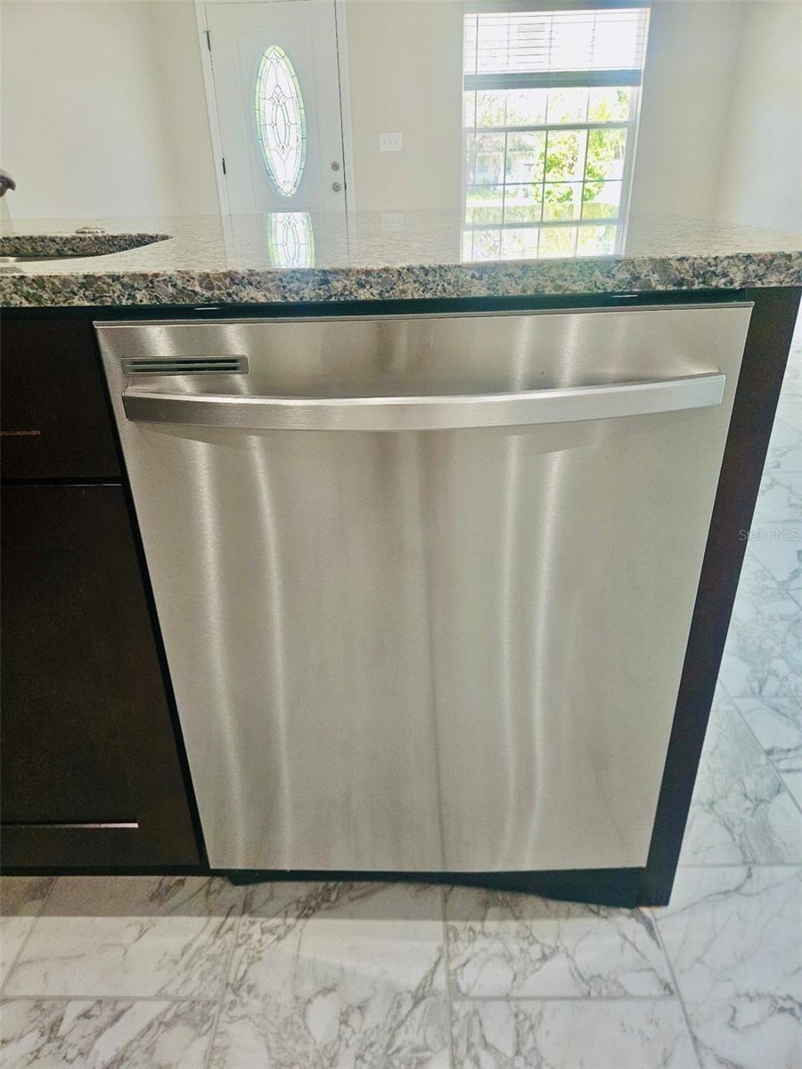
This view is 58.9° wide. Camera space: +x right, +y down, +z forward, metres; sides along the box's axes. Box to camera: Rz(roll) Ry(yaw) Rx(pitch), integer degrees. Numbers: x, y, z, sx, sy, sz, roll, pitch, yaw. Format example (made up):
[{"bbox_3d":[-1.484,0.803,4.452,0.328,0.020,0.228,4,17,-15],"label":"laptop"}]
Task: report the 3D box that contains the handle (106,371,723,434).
[{"bbox_3d":[0.018,-0.121,0.657,0.565,0.028,0.060,-1,27,1],"label":"handle"}]

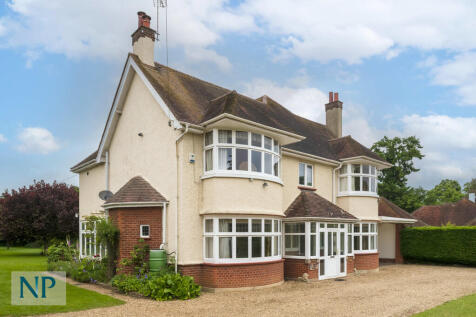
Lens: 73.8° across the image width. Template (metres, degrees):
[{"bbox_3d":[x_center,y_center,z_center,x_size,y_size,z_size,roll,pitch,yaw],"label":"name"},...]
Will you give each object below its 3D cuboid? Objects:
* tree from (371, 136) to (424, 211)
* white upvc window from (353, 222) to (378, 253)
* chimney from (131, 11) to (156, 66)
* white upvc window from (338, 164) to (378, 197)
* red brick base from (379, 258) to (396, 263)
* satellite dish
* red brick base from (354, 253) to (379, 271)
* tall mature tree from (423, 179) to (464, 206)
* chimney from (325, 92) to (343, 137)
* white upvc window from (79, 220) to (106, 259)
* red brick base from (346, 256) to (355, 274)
[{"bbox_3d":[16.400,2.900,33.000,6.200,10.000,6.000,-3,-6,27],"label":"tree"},{"bbox_3d":[6.496,4.174,16.784,2.300,1.524,1.150,5,-8,-40],"label":"white upvc window"},{"bbox_3d":[-3.650,-4.630,12.300,0.650,2.100,1.000,4,-6,-39],"label":"chimney"},{"bbox_3d":[6.512,1.258,16.765,2.400,1.584,1.200,5,-8,-40],"label":"white upvc window"},{"bbox_3d":[8.950,6.120,18.950,1.600,0.250,0.300,4,-6,-39],"label":"red brick base"},{"bbox_3d":[-5.850,1.670,14.100,0.650,0.500,0.400,2,-5,-18],"label":"satellite dish"},{"bbox_3d":[6.547,5.398,16.762,2.450,0.845,1.350,5,-8,-40],"label":"red brick base"},{"bbox_3d":[35.719,8.843,55.000,6.800,10.600,6.500,-4,-7,33],"label":"tall mature tree"},{"bbox_3d":[5.750,-2.620,19.000,0.650,2.750,1.000,4,-6,-39],"label":"chimney"},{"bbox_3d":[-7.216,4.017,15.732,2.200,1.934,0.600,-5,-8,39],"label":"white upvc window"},{"bbox_3d":[4.900,4.630,13.750,0.500,0.700,0.300,4,-6,-39],"label":"red brick base"}]

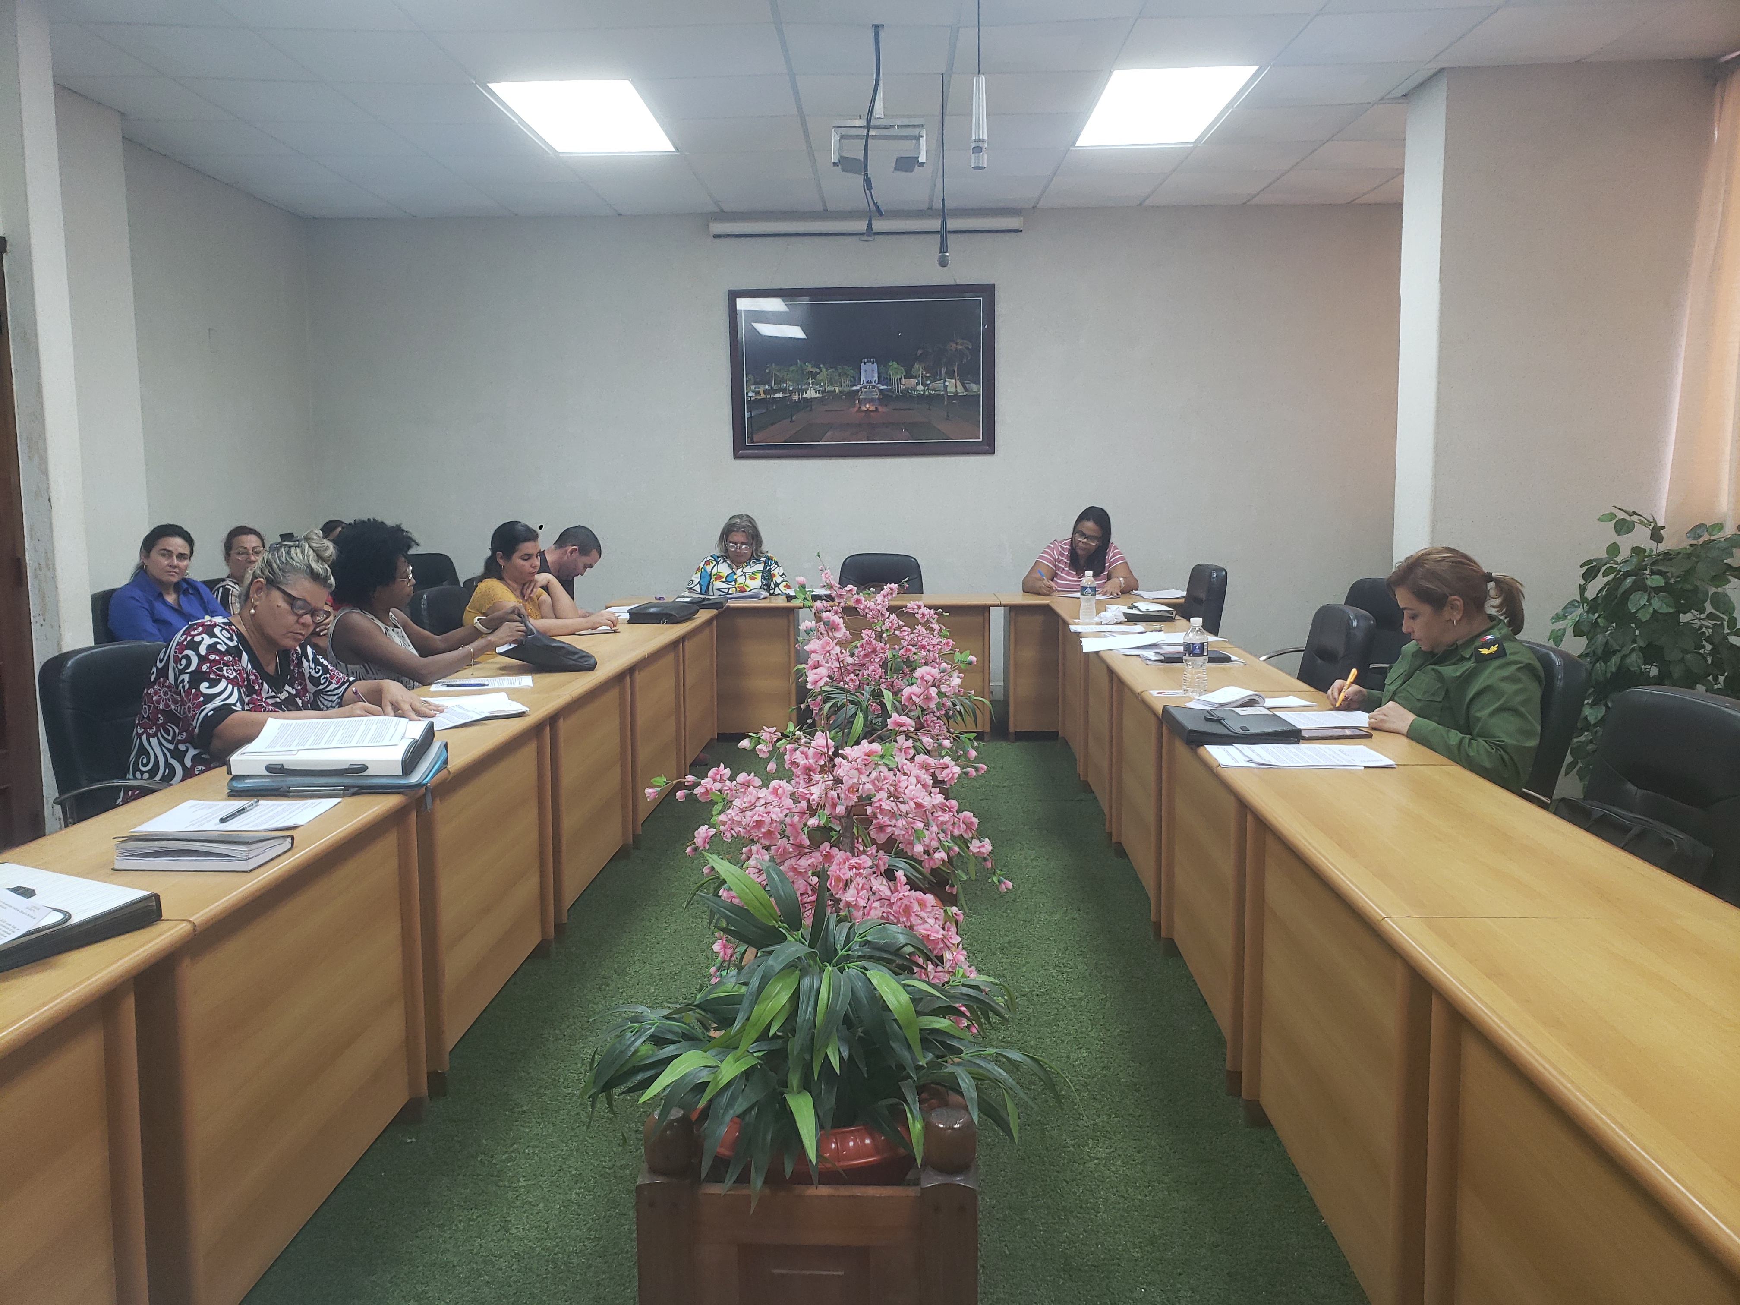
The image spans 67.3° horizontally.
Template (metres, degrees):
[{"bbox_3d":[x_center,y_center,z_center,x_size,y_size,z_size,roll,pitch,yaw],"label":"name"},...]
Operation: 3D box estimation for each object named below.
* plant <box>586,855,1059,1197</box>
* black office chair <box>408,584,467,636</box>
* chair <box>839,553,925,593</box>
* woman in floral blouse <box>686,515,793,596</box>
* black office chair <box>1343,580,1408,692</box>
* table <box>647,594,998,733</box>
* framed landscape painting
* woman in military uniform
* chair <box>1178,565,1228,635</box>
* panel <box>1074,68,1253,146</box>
[{"bbox_3d":[-0.071,0.548,1.886,0.688,0.500,0.600,0,7,2],"label":"plant"},{"bbox_3d":[-1.456,0.207,5.152,0.632,0.938,0.612,1,7,12],"label":"black office chair"},{"bbox_3d":[0.061,-0.099,7.515,0.612,0.933,0.632,0,7,2],"label":"chair"},{"bbox_3d":[-0.755,-0.209,7.767,0.600,1.230,0.720,0,7,2],"label":"woman in floral blouse"},{"bbox_3d":[1.867,0.210,5.237,0.640,0.980,0.600,-3,8,-23],"label":"black office chair"},{"bbox_3d":[-0.239,0.067,7.115,1.938,0.709,0.571,0,7,2],"label":"table"},{"bbox_3d":[-0.042,-1.754,8.204,1.655,1.060,0.040,0,7,2],"label":"framed landscape painting"},{"bbox_3d":[1.453,0.308,3.276,0.653,1.153,0.571,-1,7,-8],"label":"woman in military uniform"},{"bbox_3d":[1.452,0.046,6.586,0.640,0.980,0.600,0,7,2],"label":"chair"},{"bbox_3d":[1.323,-2.507,6.012,0.600,0.060,1.220,0,7,2],"label":"panel"}]

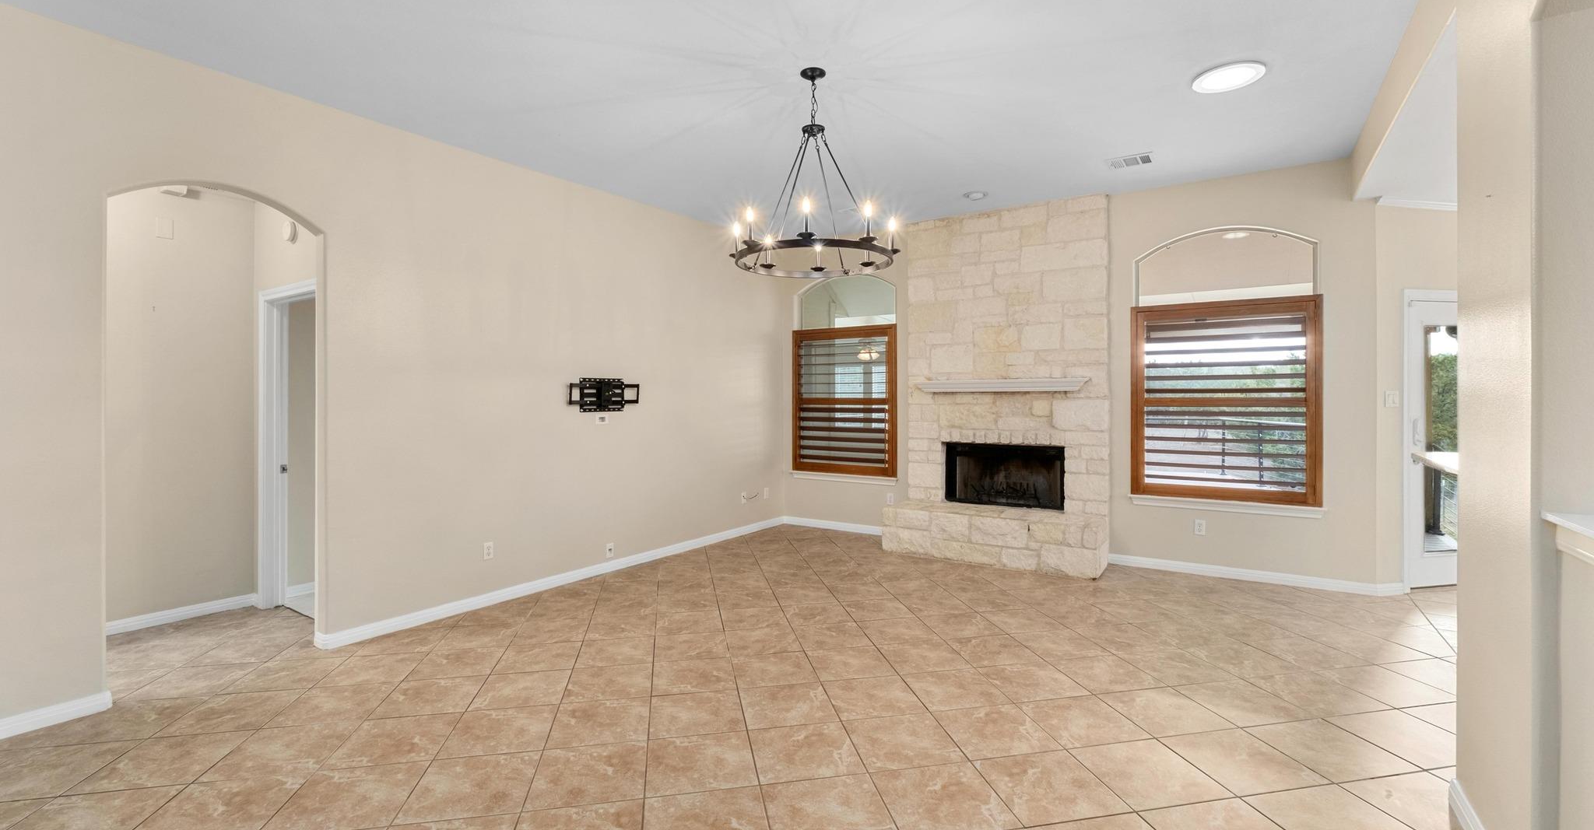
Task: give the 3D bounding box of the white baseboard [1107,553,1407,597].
[{"bbox_3d":[3.381,1.194,5.018,1.840,0.085,0.170,0,1,33],"label":"white baseboard"}]

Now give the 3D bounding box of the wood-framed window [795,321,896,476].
[{"bbox_3d":[0.464,-0.143,6.826,1.215,1.503,0.080,0,1,33],"label":"wood-framed window"}]

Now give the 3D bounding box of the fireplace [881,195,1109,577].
[{"bbox_3d":[1.669,-0.292,5.731,1.810,3.040,0.530,0,1,33],"label":"fireplace"}]

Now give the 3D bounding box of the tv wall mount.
[{"bbox_3d":[-1.484,-0.156,5.251,0.080,0.265,0.660,0,1,35],"label":"tv wall mount"}]

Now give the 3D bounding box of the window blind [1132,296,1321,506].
[{"bbox_3d":[3.220,-0.105,5.045,1.225,1.516,0.080,0,1,33],"label":"window blind"}]

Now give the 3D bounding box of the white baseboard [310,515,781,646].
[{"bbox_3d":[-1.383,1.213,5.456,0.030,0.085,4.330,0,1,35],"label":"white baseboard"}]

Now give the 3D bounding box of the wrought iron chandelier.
[{"bbox_3d":[0.088,-1.249,3.363,0.850,0.975,0.850,0,1,0],"label":"wrought iron chandelier"}]

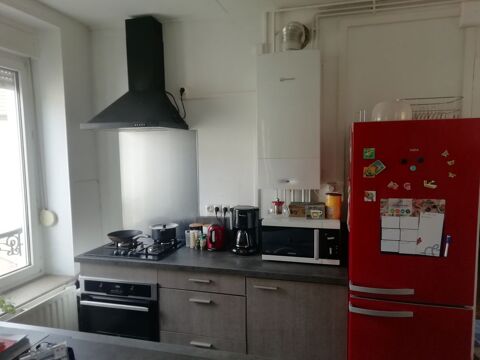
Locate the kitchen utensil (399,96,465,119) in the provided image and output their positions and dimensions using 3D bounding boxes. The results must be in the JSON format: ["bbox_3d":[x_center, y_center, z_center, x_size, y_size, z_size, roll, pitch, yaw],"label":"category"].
[{"bbox_3d":[1.077,-0.396,2.111,0.330,0.130,0.300,1,5,16],"label":"kitchen utensil"}]

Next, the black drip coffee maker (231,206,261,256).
[{"bbox_3d":[0.054,0.350,2.585,0.175,0.324,0.215,1,5,20],"label":"black drip coffee maker"}]

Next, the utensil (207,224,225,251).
[{"bbox_3d":[-0.174,0.413,2.659,0.125,0.190,0.170,4,7,45],"label":"utensil"}]

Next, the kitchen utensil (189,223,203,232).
[{"bbox_3d":[-0.339,0.418,2.766,0.105,0.164,0.105,1,5,15],"label":"kitchen utensil"}]

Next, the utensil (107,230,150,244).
[{"bbox_3d":[-0.820,0.425,2.680,0.270,0.085,0.440,-5,7,-43],"label":"utensil"}]

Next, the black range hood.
[{"bbox_3d":[-0.757,-0.776,2.632,0.600,0.820,0.493,1,5,15],"label":"black range hood"}]

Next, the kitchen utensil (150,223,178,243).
[{"bbox_3d":[-0.583,0.394,2.792,0.212,0.118,0.212,1,5,16],"label":"kitchen utensil"}]

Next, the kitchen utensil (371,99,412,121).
[{"bbox_3d":[0.854,-0.377,2.019,0.210,0.115,0.210,1,5,16],"label":"kitchen utensil"}]

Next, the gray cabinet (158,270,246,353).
[{"bbox_3d":[-0.169,0.921,2.568,0.600,0.755,0.570,1,5,16],"label":"gray cabinet"}]

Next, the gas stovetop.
[{"bbox_3d":[-0.762,0.485,2.683,0.565,0.055,0.505,1,5,15],"label":"gas stovetop"}]

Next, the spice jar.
[{"bbox_3d":[0.614,0.168,2.337,0.100,0.160,0.100,1,6,16],"label":"spice jar"}]

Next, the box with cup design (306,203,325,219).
[{"bbox_3d":[0.505,0.206,2.387,0.114,0.092,0.085,1,6,15],"label":"box with cup design"}]

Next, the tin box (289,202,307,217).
[{"bbox_3d":[0.418,0.200,2.436,0.150,0.077,0.115,1,5,16],"label":"tin box"}]

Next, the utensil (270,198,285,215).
[{"bbox_3d":[0.274,0.180,2.495,0.083,0.112,0.078,1,5,16],"label":"utensil"}]

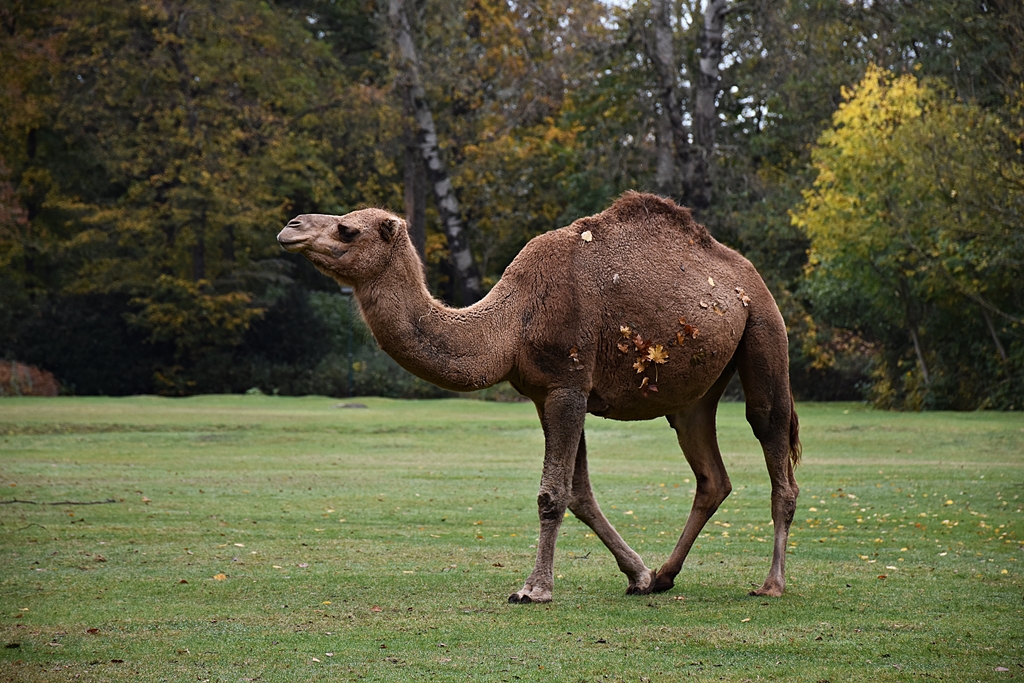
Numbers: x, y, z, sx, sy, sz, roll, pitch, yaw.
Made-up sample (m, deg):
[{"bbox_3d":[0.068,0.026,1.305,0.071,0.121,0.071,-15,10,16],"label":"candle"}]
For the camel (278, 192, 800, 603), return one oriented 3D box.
[{"bbox_3d":[0.136,0.280,25.000,2.620,2.050,0.700,0,1,-9],"label":"camel"}]

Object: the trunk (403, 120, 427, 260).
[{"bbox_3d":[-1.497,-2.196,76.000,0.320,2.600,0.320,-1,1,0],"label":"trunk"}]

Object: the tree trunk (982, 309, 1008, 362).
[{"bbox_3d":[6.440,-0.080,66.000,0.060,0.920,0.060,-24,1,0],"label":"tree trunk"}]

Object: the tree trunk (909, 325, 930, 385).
[{"bbox_3d":[5.276,0.181,64.000,0.055,0.850,0.055,-16,1,0],"label":"tree trunk"}]

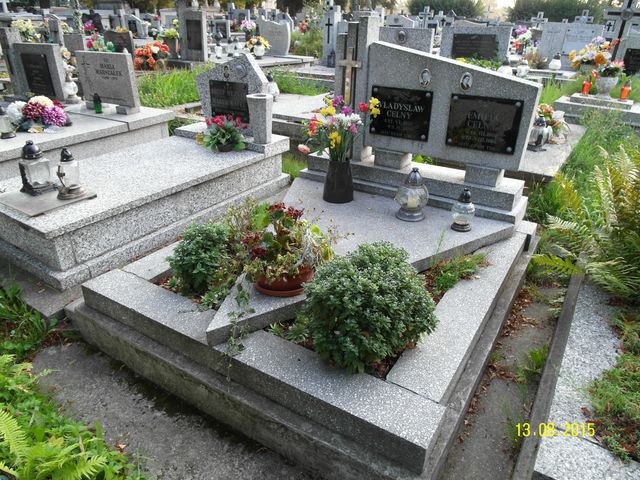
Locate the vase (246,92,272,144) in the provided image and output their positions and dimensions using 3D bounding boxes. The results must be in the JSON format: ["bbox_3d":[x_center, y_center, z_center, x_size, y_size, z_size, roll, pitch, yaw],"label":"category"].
[{"bbox_3d":[-0.473,-0.972,3.569,0.190,0.345,0.172,15,30,29],"label":"vase"}]

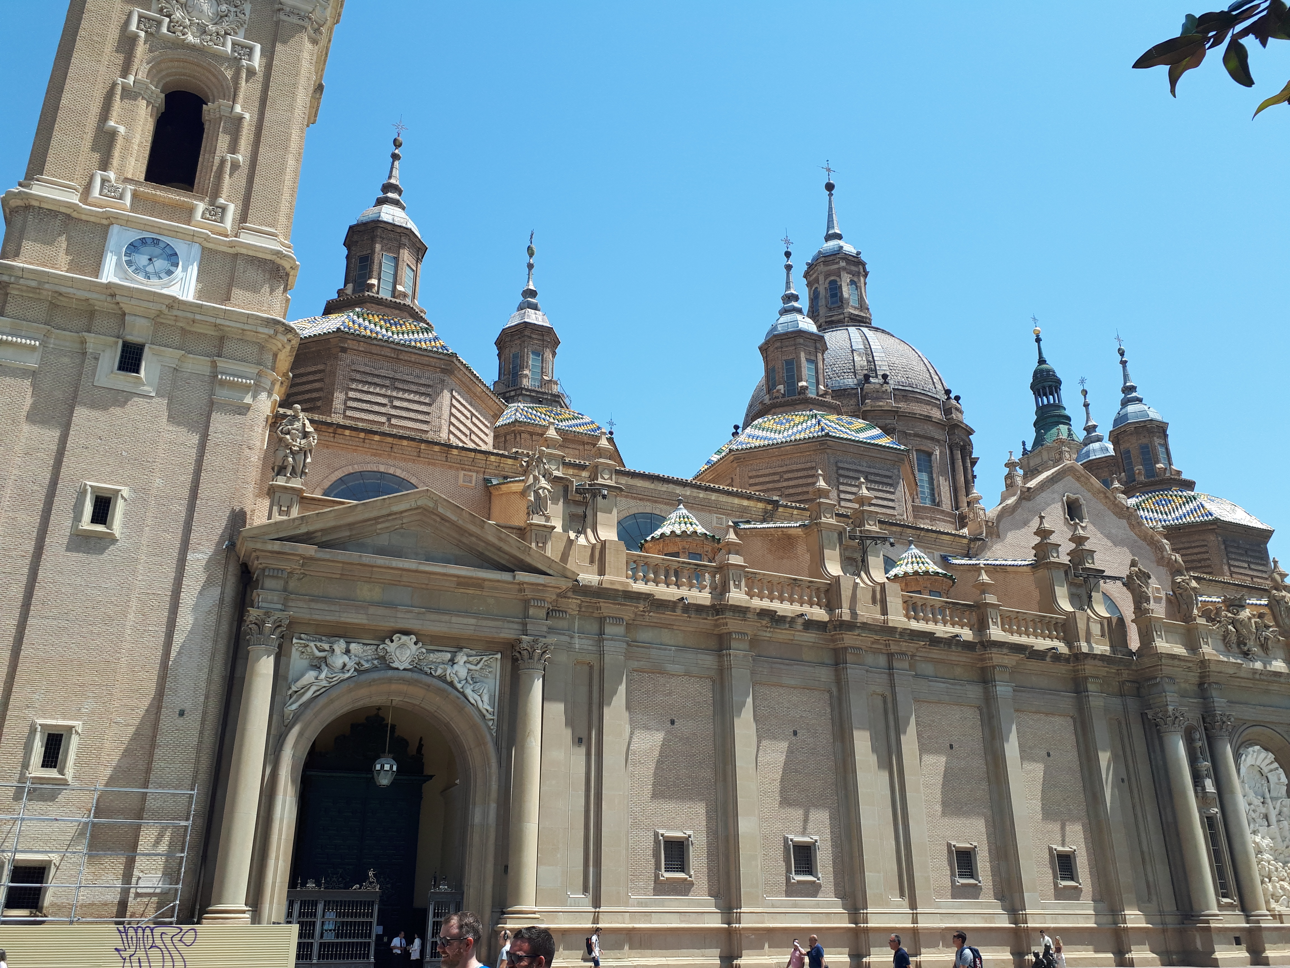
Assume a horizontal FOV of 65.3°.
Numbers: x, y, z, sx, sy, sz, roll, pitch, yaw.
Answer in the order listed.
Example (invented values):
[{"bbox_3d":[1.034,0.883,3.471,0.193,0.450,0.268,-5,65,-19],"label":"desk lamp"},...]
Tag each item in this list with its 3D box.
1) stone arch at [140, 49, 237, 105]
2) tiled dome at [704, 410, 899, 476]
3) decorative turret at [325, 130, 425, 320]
[{"bbox_3d":[-20.106,-18.118,44.346,3.850,2.300,1.100,10,-25,-22],"label":"stone arch"},{"bbox_3d":[11.242,-1.662,72.520,15.500,4.000,15.500,10,-25,-22],"label":"tiled dome"},{"bbox_3d":[-16.654,-16.161,65.306,6.700,16.700,6.700,10,-25,-22],"label":"decorative turret"}]

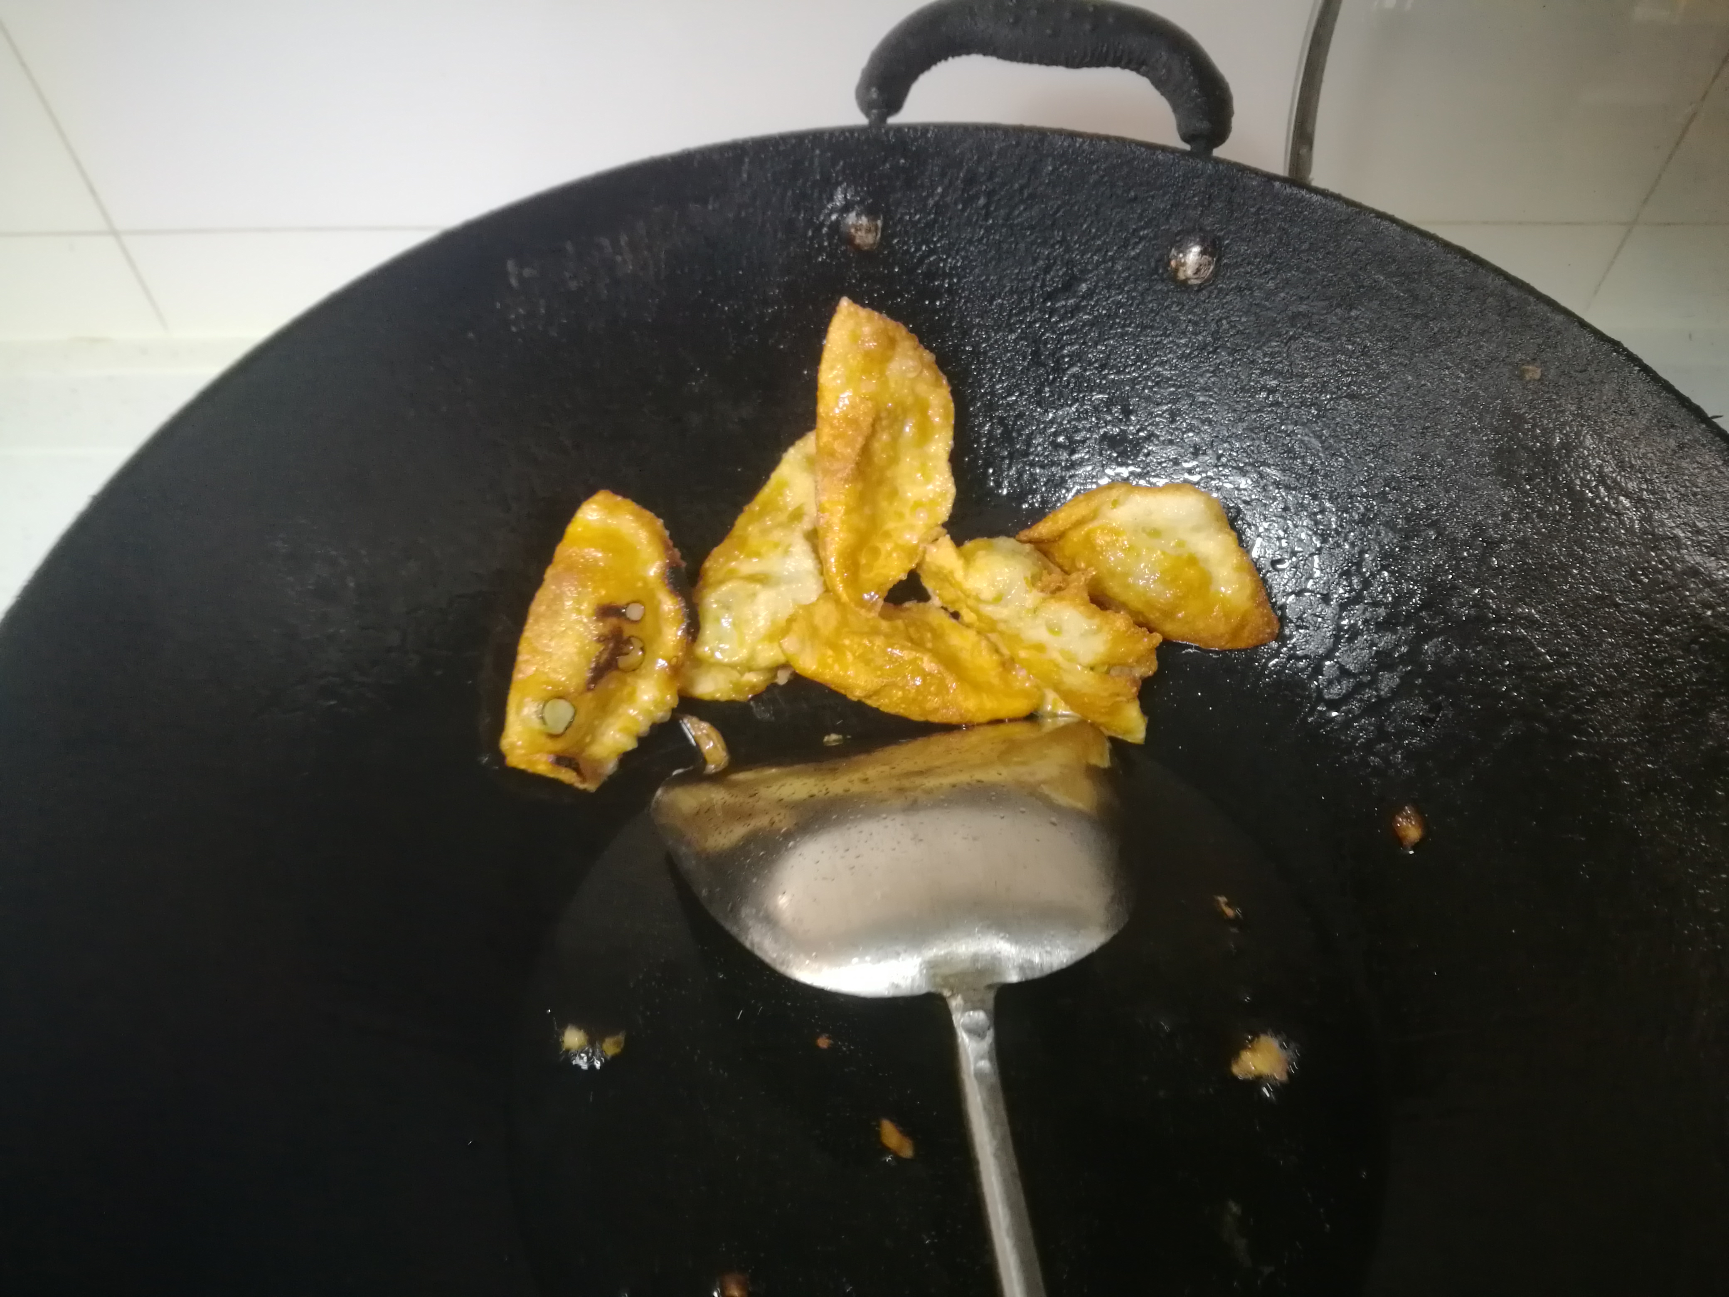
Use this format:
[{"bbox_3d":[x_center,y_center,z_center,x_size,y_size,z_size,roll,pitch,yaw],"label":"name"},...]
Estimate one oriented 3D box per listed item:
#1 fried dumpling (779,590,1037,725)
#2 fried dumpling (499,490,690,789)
[{"bbox_3d":[0.012,0.003,0.328,0.067,0.018,0.032,16,69,7],"label":"fried dumpling"},{"bbox_3d":[-0.065,-0.003,0.316,0.038,0.017,0.070,18,73,-15],"label":"fried dumpling"}]

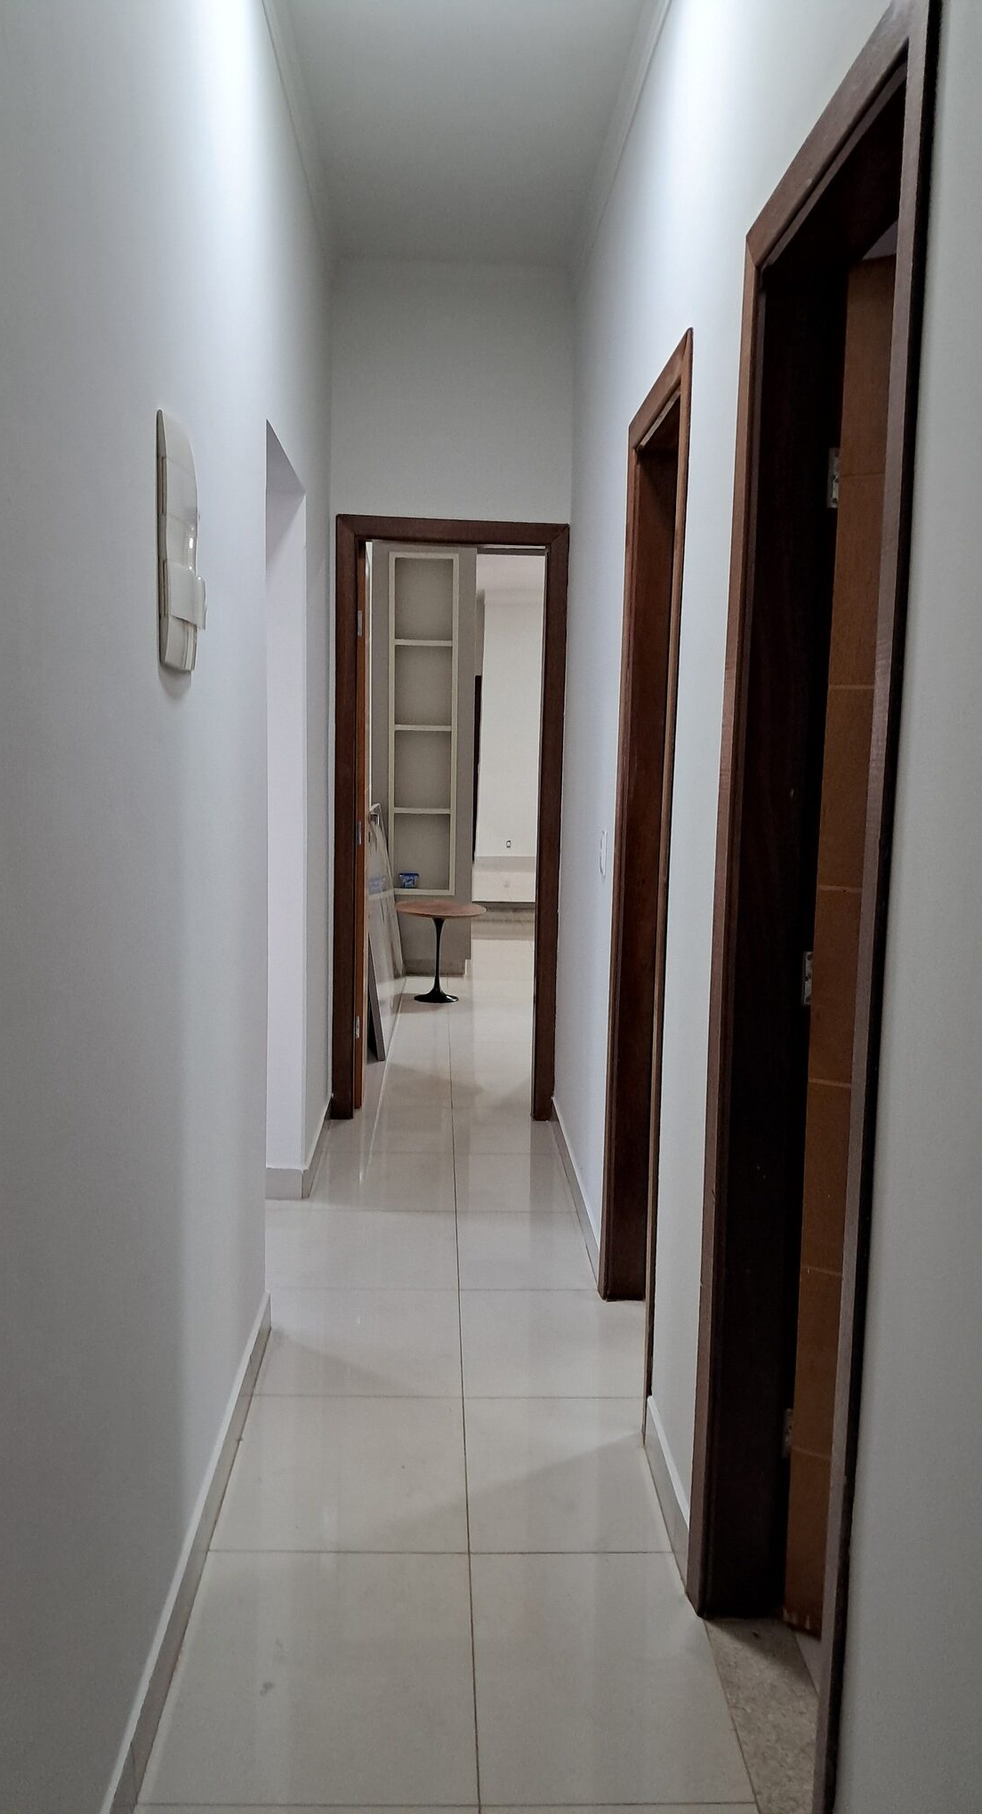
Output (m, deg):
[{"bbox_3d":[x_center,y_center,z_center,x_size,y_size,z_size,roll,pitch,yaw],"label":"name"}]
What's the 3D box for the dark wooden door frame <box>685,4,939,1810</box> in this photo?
[{"bbox_3d":[0.450,0.122,1.860,0.155,2.195,0.820,1,7,-2],"label":"dark wooden door frame"}]

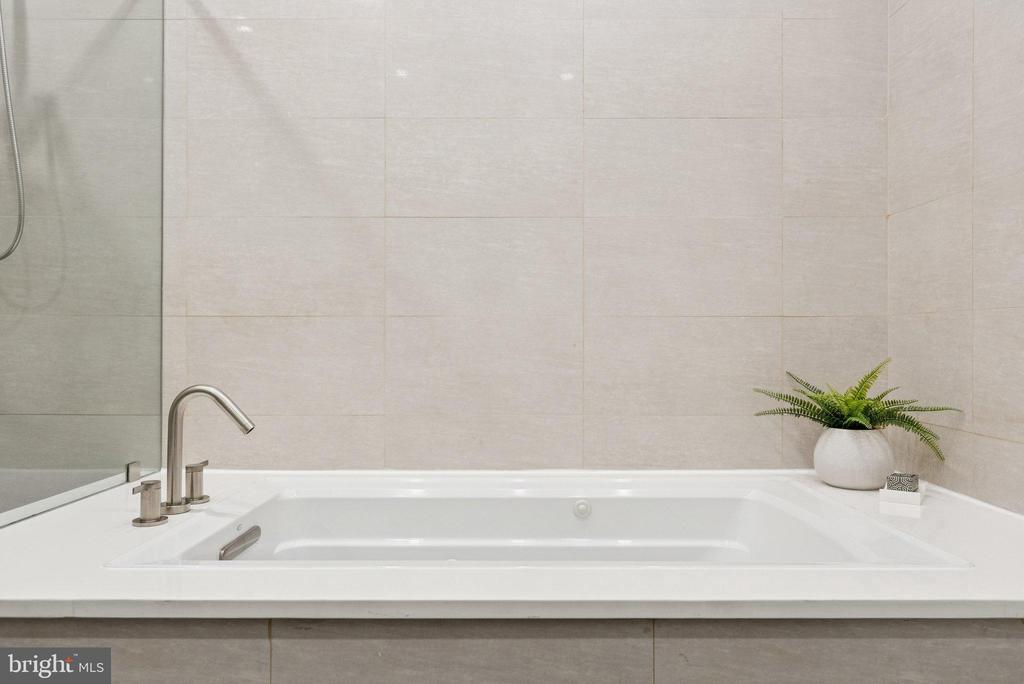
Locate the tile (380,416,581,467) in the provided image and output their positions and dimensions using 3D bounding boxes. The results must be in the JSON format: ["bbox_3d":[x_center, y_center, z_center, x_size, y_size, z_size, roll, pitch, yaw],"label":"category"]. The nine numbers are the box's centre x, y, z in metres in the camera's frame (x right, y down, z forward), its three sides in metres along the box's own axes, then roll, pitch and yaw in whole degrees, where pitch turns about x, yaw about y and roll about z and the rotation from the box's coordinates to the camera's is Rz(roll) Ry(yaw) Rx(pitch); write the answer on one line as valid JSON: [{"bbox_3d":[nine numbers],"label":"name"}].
[{"bbox_3d":[-0.085,0.308,2.100,0.608,0.166,0.010,0,0,0],"label":"tile"}]

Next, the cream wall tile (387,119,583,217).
[{"bbox_3d":[-0.085,-0.534,2.100,0.608,0.303,0.010,0,0,0],"label":"cream wall tile"}]

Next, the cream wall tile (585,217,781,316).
[{"bbox_3d":[0.524,-0.229,2.099,0.605,0.302,0.010,0,0,0],"label":"cream wall tile"}]

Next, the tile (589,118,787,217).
[{"bbox_3d":[0.524,-0.533,2.099,0.605,0.302,0.010,0,0,0],"label":"tile"}]

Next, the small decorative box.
[{"bbox_3d":[0.967,0.343,1.690,0.073,0.036,0.062,0,0,23],"label":"small decorative box"}]

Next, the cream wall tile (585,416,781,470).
[{"bbox_3d":[0.524,0.308,2.099,0.605,0.162,0.010,0,0,0],"label":"cream wall tile"}]

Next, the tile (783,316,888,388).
[{"bbox_3d":[0.990,0.073,2.100,0.322,0.302,0.010,0,0,0],"label":"tile"}]

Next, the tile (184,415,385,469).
[{"bbox_3d":[-0.693,0.308,2.099,0.607,0.162,0.010,0,0,0],"label":"tile"}]

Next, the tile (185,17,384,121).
[{"bbox_3d":[-0.693,-0.839,2.100,0.606,0.303,0.010,0,0,0],"label":"tile"}]

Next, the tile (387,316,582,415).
[{"bbox_3d":[-0.084,0.074,2.099,0.606,0.302,0.010,0,0,0],"label":"tile"}]

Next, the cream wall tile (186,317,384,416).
[{"bbox_3d":[-0.693,0.074,2.099,0.607,0.302,0.010,0,0,0],"label":"cream wall tile"}]

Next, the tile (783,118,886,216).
[{"bbox_3d":[0.990,-0.533,2.099,0.322,0.302,0.010,0,0,0],"label":"tile"}]

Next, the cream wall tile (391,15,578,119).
[{"bbox_3d":[-0.085,-0.839,2.100,0.608,0.303,0.010,0,0,0],"label":"cream wall tile"}]

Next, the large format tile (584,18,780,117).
[{"bbox_3d":[0.524,-0.839,2.100,0.609,0.303,0.010,0,0,0],"label":"large format tile"}]

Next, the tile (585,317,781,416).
[{"bbox_3d":[0.524,0.073,2.100,0.609,0.302,0.010,0,0,0],"label":"tile"}]

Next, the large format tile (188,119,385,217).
[{"bbox_3d":[-0.693,-0.533,2.099,0.607,0.302,0.010,0,0,0],"label":"large format tile"}]

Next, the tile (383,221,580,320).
[{"bbox_3d":[-0.084,-0.229,2.099,0.606,0.302,0.010,0,0,0],"label":"tile"}]

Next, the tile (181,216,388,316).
[{"bbox_3d":[-0.693,-0.231,2.100,0.606,0.303,0.010,0,0,0],"label":"tile"}]

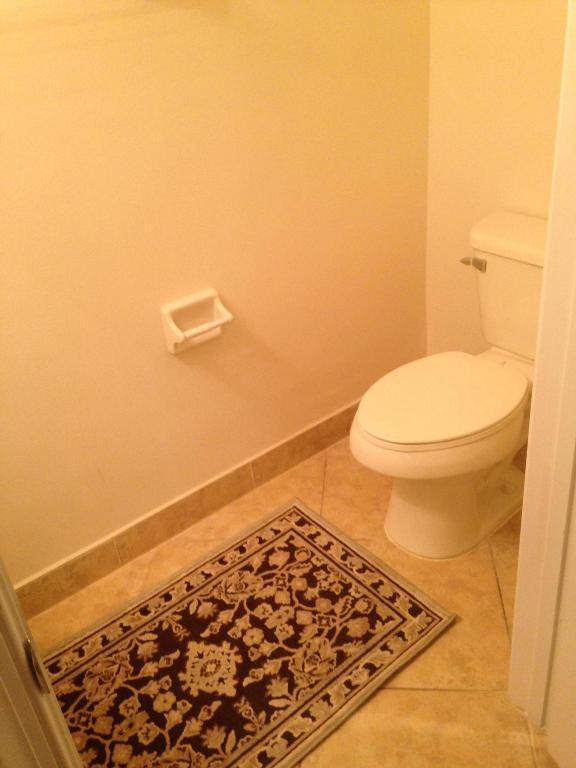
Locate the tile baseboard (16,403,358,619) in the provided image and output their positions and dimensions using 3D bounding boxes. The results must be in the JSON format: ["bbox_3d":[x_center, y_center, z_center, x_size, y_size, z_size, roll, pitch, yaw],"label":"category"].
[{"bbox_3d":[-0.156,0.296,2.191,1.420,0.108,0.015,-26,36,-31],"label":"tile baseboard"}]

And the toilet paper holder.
[{"bbox_3d":[-0.226,-0.153,1.871,0.163,0.134,0.073,-26,36,-31],"label":"toilet paper holder"}]

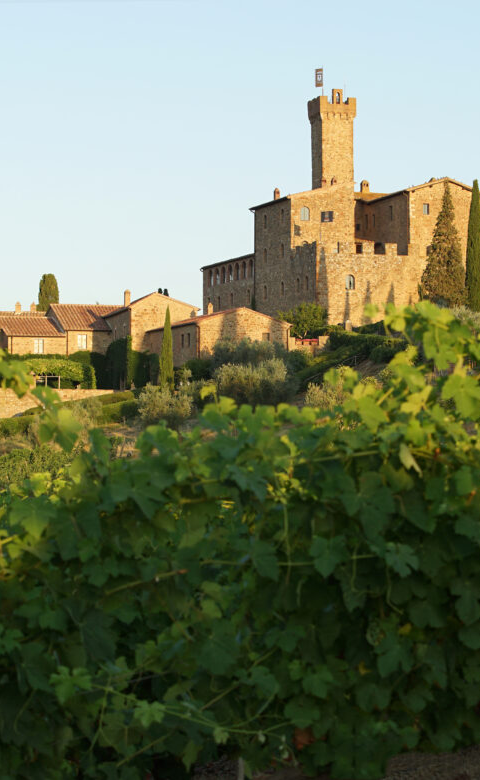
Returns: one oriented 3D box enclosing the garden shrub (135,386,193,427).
[{"bbox_3d":[-7.390,1.670,224.000,5.810,4.430,5.200,0,-2,0],"label":"garden shrub"}]

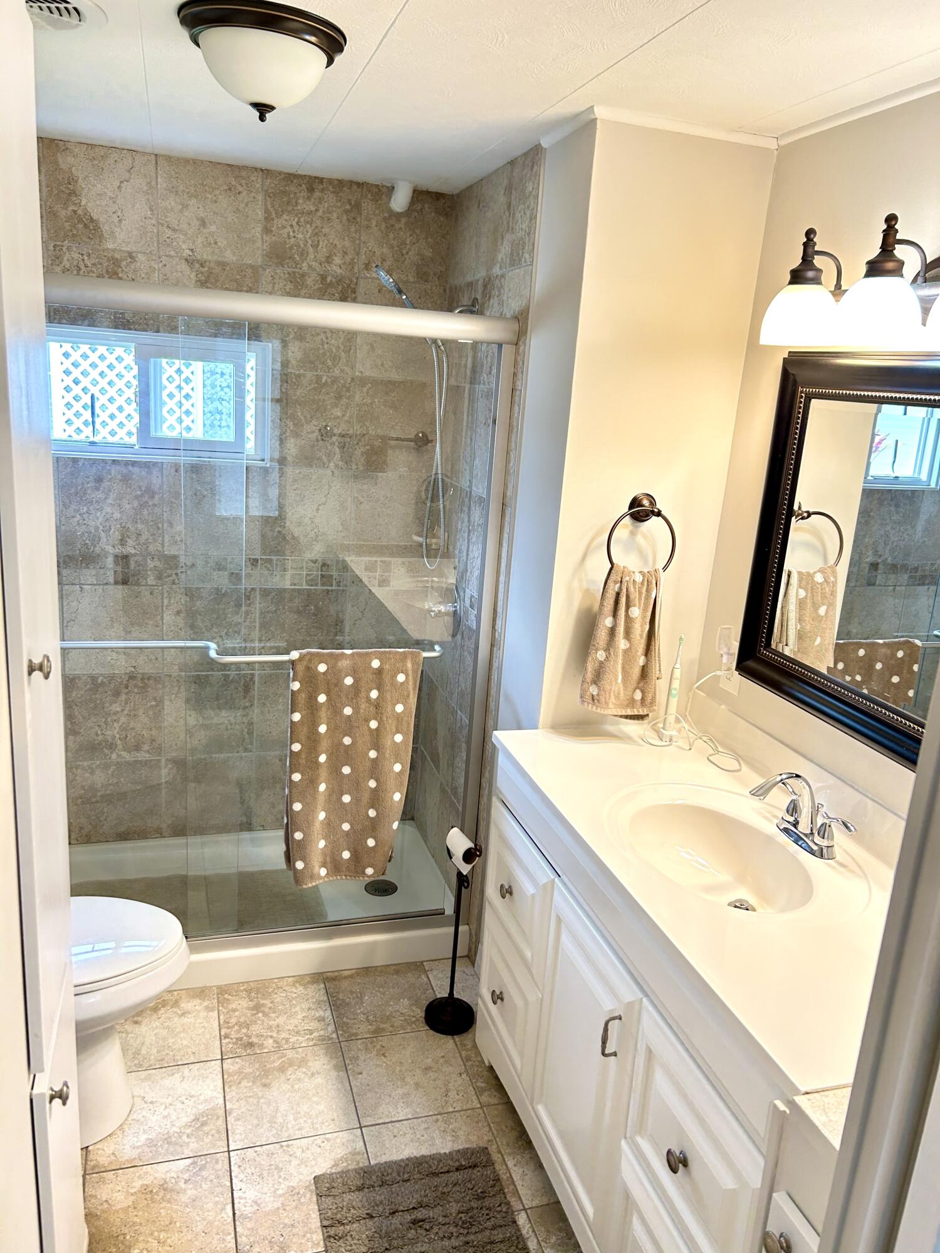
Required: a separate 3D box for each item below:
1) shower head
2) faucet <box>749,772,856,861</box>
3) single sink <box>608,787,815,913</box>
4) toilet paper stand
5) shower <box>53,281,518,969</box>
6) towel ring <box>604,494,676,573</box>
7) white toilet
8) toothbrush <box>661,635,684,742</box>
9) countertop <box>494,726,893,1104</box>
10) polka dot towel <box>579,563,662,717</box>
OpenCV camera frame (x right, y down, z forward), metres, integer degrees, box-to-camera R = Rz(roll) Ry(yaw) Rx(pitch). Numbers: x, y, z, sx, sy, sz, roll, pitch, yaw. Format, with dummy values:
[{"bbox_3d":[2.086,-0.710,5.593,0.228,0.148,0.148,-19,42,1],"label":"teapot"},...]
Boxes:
[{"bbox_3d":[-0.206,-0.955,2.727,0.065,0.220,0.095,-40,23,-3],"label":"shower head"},{"bbox_3d":[0.623,0.357,1.840,0.185,0.152,0.225,0,15,-17],"label":"faucet"},{"bbox_3d":[0.467,0.498,1.828,0.310,0.140,0.450,0,15,-17],"label":"single sink"},{"bbox_3d":[-0.032,0.828,2.576,0.145,0.580,0.165,0,15,-17],"label":"toilet paper stand"},{"bbox_3d":[-0.775,0.022,2.806,1.527,1.910,0.735,0,15,-17],"label":"shower"},{"bbox_3d":[0.406,-0.218,2.279,0.187,0.202,0.075,0,15,-17],"label":"towel ring"},{"bbox_3d":[-1.009,0.778,2.172,0.700,0.740,0.430,0,15,-17],"label":"white toilet"},{"bbox_3d":[0.513,0.152,2.355,0.035,0.260,0.036,8,15,13],"label":"toothbrush"},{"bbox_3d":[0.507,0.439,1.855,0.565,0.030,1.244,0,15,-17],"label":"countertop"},{"bbox_3d":[0.376,0.037,2.316,0.222,0.395,0.085,0,15,-17],"label":"polka dot towel"}]

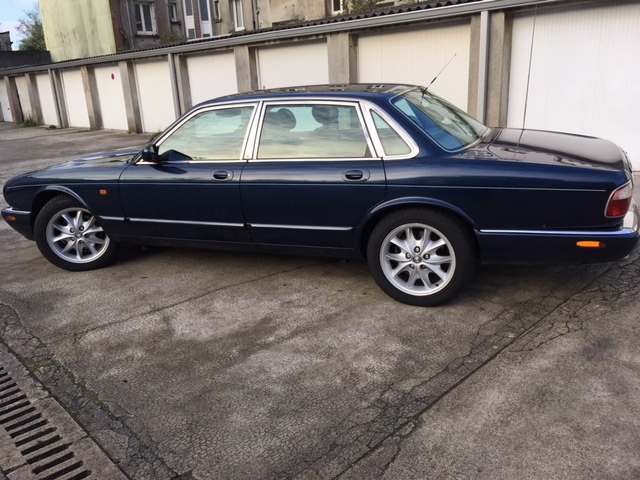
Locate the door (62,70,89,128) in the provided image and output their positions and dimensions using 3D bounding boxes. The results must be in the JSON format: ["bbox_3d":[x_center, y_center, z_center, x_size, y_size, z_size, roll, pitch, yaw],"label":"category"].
[{"bbox_3d":[-8.816,-5.127,19.517,0.080,2.040,2.330,-18,22,-41],"label":"door"}]

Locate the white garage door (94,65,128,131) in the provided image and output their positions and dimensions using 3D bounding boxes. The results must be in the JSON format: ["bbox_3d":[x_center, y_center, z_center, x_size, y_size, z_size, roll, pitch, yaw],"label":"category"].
[{"bbox_3d":[-6.715,-4.589,17.387,0.080,2.040,2.330,-18,22,-41],"label":"white garage door"}]

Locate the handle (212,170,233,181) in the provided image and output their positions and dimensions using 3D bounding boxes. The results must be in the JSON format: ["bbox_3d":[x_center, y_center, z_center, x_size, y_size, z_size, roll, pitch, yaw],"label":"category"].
[{"bbox_3d":[-0.651,-0.431,3.580,0.160,0.069,0.045,3,18,23],"label":"handle"}]

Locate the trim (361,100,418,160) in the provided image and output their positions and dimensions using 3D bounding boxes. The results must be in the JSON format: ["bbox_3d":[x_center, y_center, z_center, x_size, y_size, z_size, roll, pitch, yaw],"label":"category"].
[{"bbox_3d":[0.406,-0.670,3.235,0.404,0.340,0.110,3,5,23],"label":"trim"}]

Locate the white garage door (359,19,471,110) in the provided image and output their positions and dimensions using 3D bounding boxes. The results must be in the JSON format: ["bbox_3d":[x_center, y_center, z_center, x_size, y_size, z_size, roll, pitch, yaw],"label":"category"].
[{"bbox_3d":[1.506,-2.483,9.051,0.080,2.040,2.330,-18,22,-41],"label":"white garage door"}]

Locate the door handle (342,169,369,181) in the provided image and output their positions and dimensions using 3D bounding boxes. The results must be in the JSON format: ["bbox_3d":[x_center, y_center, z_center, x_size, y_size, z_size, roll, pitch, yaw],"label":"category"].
[{"bbox_3d":[0.210,-0.389,3.216,0.168,0.070,0.045,3,18,23],"label":"door handle"}]

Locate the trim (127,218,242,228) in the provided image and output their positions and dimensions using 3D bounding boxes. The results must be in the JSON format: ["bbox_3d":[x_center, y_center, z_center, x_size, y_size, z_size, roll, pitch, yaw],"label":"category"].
[{"bbox_3d":[-0.970,-0.124,3.810,1.000,0.024,0.022,3,18,23],"label":"trim"}]

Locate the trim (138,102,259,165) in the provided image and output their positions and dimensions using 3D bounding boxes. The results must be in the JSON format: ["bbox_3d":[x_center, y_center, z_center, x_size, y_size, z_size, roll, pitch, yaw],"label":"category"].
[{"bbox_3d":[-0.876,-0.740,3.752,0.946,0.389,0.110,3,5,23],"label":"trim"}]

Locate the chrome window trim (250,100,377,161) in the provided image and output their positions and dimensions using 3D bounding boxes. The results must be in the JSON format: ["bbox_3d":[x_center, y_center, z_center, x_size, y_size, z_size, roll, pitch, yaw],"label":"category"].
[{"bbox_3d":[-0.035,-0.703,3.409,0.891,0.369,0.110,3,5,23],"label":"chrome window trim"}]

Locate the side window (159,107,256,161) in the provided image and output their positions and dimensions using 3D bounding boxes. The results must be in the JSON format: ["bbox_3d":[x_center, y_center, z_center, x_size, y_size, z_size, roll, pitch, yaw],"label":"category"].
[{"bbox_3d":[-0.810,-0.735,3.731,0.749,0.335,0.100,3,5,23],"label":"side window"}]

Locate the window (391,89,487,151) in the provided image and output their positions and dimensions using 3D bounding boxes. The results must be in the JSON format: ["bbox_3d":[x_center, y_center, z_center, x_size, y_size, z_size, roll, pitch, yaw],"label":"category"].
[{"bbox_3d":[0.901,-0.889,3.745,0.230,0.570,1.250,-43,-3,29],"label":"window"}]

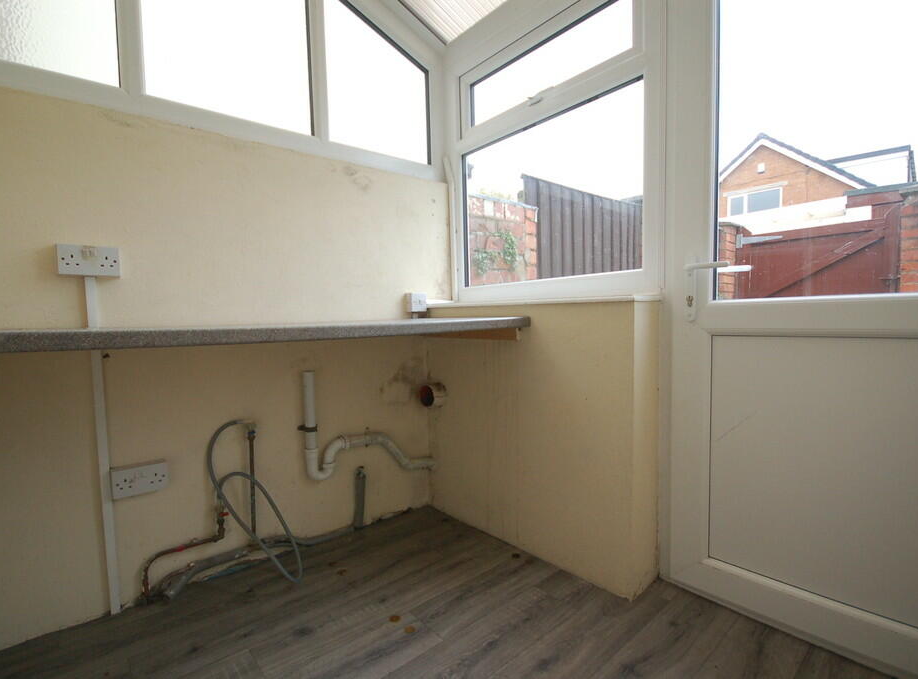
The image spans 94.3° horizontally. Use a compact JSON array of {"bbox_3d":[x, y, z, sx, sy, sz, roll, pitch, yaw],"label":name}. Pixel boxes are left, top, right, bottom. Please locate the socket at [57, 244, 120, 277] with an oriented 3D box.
[{"bbox_3d":[-1.139,-0.239,1.314,0.145,0.087,0.045,-3,4,-37],"label":"socket"}]

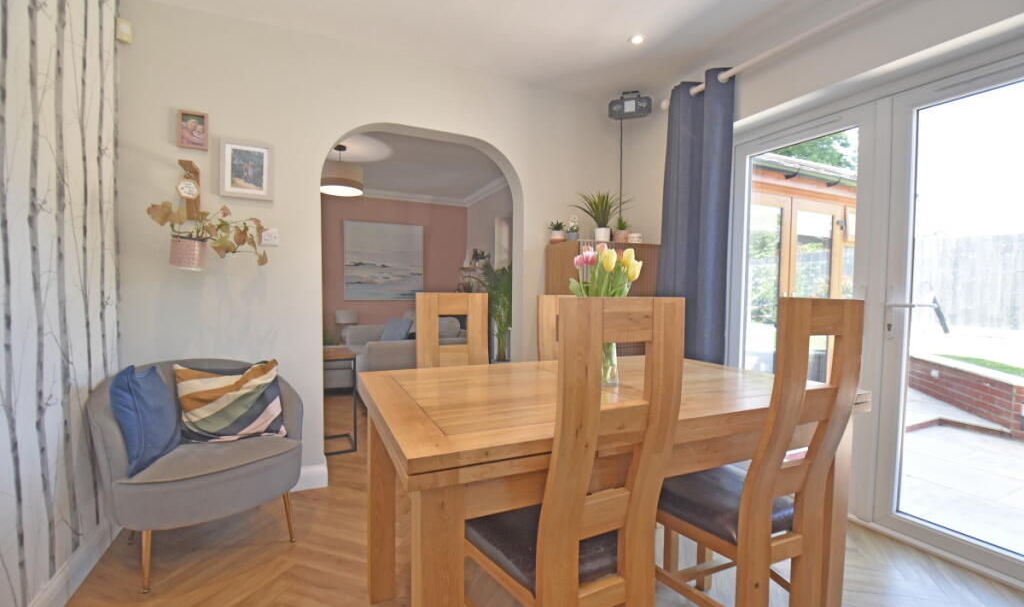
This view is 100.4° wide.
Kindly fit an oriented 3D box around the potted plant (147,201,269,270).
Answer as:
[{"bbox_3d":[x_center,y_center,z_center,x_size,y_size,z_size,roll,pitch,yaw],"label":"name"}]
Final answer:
[{"bbox_3d":[-1.395,-0.311,1.969,0.465,0.325,0.210,0,2,-25],"label":"potted plant"}]

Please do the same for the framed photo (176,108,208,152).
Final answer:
[{"bbox_3d":[-1.497,-0.812,1.999,0.118,0.170,0.020,0,2,-25],"label":"framed photo"}]

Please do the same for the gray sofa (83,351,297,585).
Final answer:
[{"bbox_3d":[-1.246,0.636,1.769,0.710,0.745,0.630,-1,3,-40],"label":"gray sofa"}]

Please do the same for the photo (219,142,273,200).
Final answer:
[{"bbox_3d":[-1.299,-0.653,2.095,0.220,0.273,0.027,0,2,-25],"label":"photo"}]

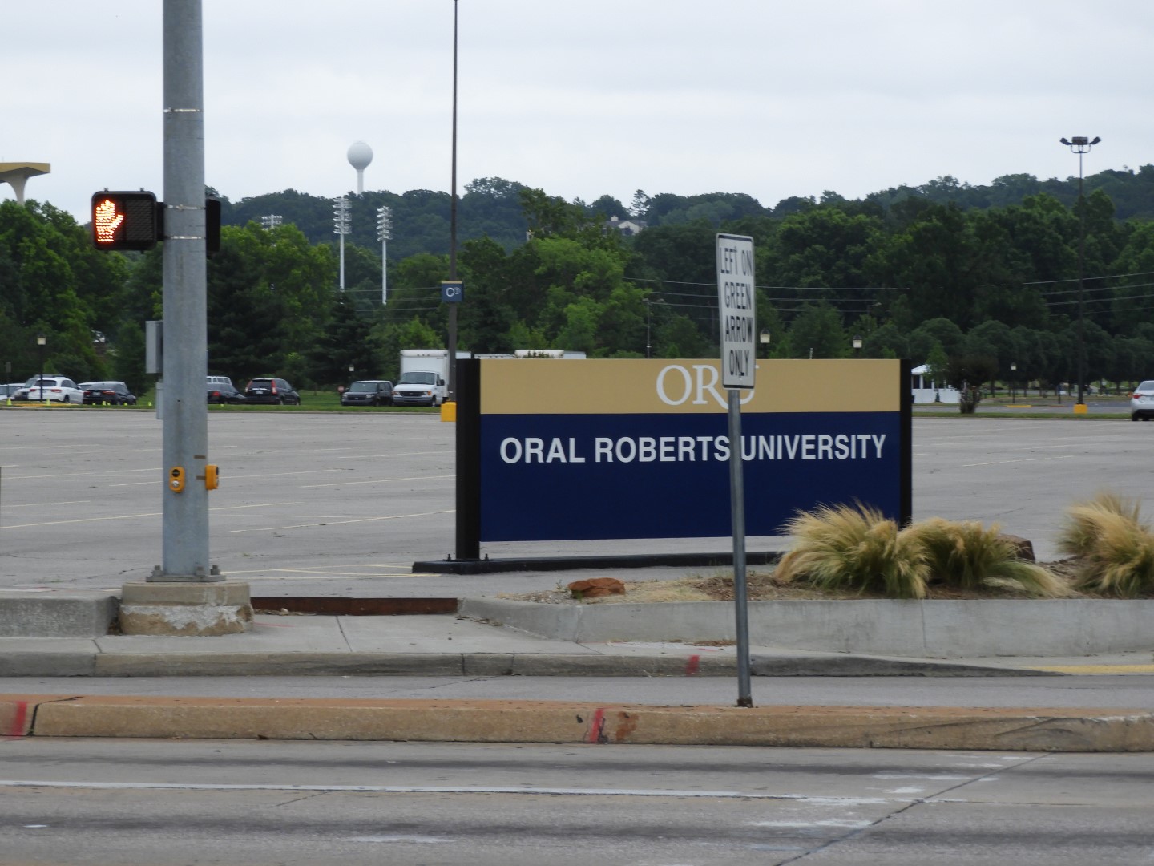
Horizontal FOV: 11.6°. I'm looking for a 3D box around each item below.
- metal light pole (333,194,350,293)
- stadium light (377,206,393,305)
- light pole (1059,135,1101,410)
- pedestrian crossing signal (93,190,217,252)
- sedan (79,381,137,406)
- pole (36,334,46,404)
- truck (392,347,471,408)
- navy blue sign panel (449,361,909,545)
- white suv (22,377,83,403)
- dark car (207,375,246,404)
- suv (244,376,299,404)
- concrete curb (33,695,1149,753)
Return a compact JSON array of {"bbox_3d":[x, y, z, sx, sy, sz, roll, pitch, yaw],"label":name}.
[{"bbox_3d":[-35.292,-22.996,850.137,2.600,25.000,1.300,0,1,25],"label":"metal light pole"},{"bbox_3d":[-23.775,-15.814,699.923,1.500,24.390,2.200,0,0,41],"label":"stadium light"},{"bbox_3d":[22.922,-7.203,258.000,1.850,12.600,1.700,0,1,0],"label":"light pole"},{"bbox_3d":[-3.049,-1.526,41.000,0.930,0.440,0.320,0,1,0],"label":"pedestrian crossing signal"},{"bbox_3d":[-24.980,-1.971,302.285,1.820,1.460,4.700,0,0,13],"label":"sedan"},{"bbox_3d":[-25.806,-3.083,273.000,0.400,3.450,0.400,0,1,0],"label":"pole"},{"bbox_3d":[-7.702,-2.776,299.546,2.400,3.200,7.300,0,0,13],"label":"truck"},{"bbox_3d":[1.025,0.149,50.347,4.770,1.640,0.170,0,1,-33],"label":"navy blue sign panel"},{"bbox_3d":[-25.726,-2.052,281.000,1.820,1.500,4.500,0,1,15],"label":"white suv"},{"bbox_3d":[-18.229,-2.069,289.000,1.830,1.680,4.600,0,1,12],"label":"dark car"},{"bbox_3d":[-16.131,-2.048,300.197,1.820,1.680,4.530,0,0,13],"label":"suv"},{"bbox_3d":[0.039,1.442,28.274,5.970,0.160,0.920,0,0,13],"label":"concrete curb"}]

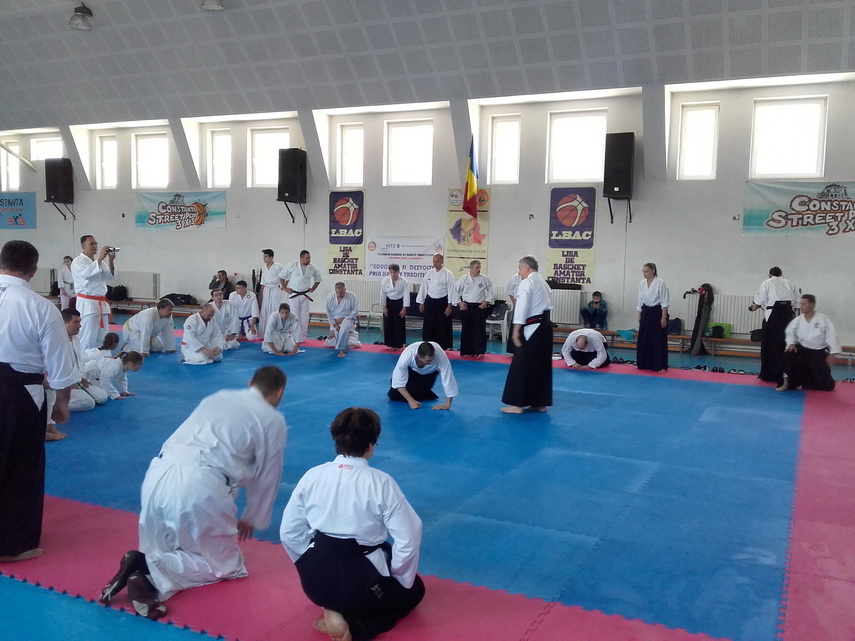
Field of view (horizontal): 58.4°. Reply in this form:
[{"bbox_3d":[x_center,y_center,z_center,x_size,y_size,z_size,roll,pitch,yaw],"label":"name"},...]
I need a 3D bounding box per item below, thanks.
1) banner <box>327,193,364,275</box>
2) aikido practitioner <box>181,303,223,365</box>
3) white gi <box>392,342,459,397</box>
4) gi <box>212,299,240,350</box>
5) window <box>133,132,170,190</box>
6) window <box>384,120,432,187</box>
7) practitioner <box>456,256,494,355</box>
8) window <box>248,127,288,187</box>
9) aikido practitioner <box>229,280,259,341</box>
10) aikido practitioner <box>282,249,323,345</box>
[{"bbox_3d":[-1.885,-2.017,17.755,0.973,2.002,0.030,3,5,24],"label":"banner"},{"bbox_3d":[-3.457,0.173,11.712,0.620,0.930,0.540,5,6,37],"label":"aikido practitioner"},{"bbox_3d":[-0.023,0.563,8.800,0.700,0.590,0.550,0,5,-15],"label":"white gi"},{"bbox_3d":[-3.624,0.089,13.700,0.620,0.870,0.660,-2,6,-30],"label":"gi"},{"bbox_3d":[-7.229,-4.175,20.100,1.220,1.459,0.120,3,5,24],"label":"window"},{"bbox_3d":[-0.422,-3.713,17.020,1.224,1.445,0.140,4,5,26],"label":"window"},{"bbox_3d":[0.809,-0.225,13.285,0.640,1.680,0.380,2,4,6],"label":"practitioner"},{"bbox_3d":[-3.878,-3.976,18.674,1.233,1.441,0.140,4,5,26],"label":"window"},{"bbox_3d":[-3.551,-0.208,14.828,0.560,1.150,0.650,1,5,-3],"label":"aikido practitioner"},{"bbox_3d":[-2.394,-0.481,14.727,0.760,1.800,0.380,0,5,-12],"label":"aikido practitioner"}]

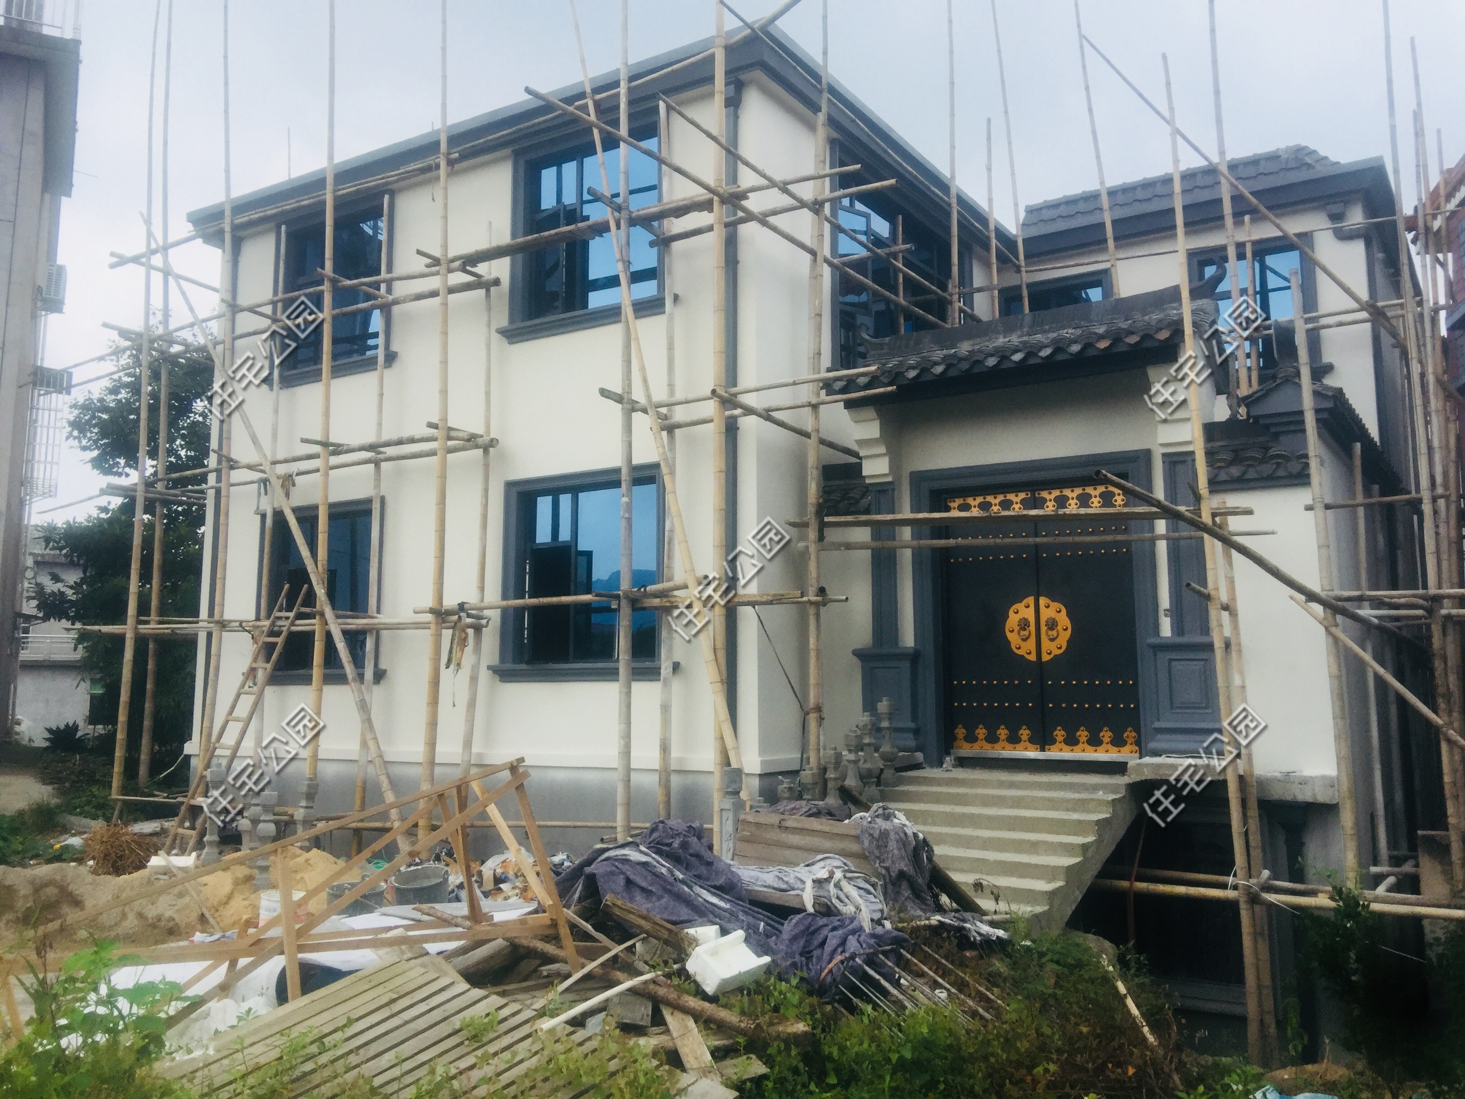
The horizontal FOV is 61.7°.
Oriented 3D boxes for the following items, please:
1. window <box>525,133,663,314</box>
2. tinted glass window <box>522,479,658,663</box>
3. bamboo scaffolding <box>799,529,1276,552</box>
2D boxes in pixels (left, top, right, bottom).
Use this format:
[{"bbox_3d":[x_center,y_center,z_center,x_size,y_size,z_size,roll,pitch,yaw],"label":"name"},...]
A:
[{"bbox_3d":[-1.361,-3.281,12.611,1.760,1.760,0.100,-4,-8,32],"label":"window"},{"bbox_3d":[-1.357,0.245,12.207,1.760,1.760,0.100,-4,-8,32],"label":"tinted glass window"},{"bbox_3d":[2.344,-0.070,10.123,3.912,0.065,0.065,-2,-6,30],"label":"bamboo scaffolding"}]

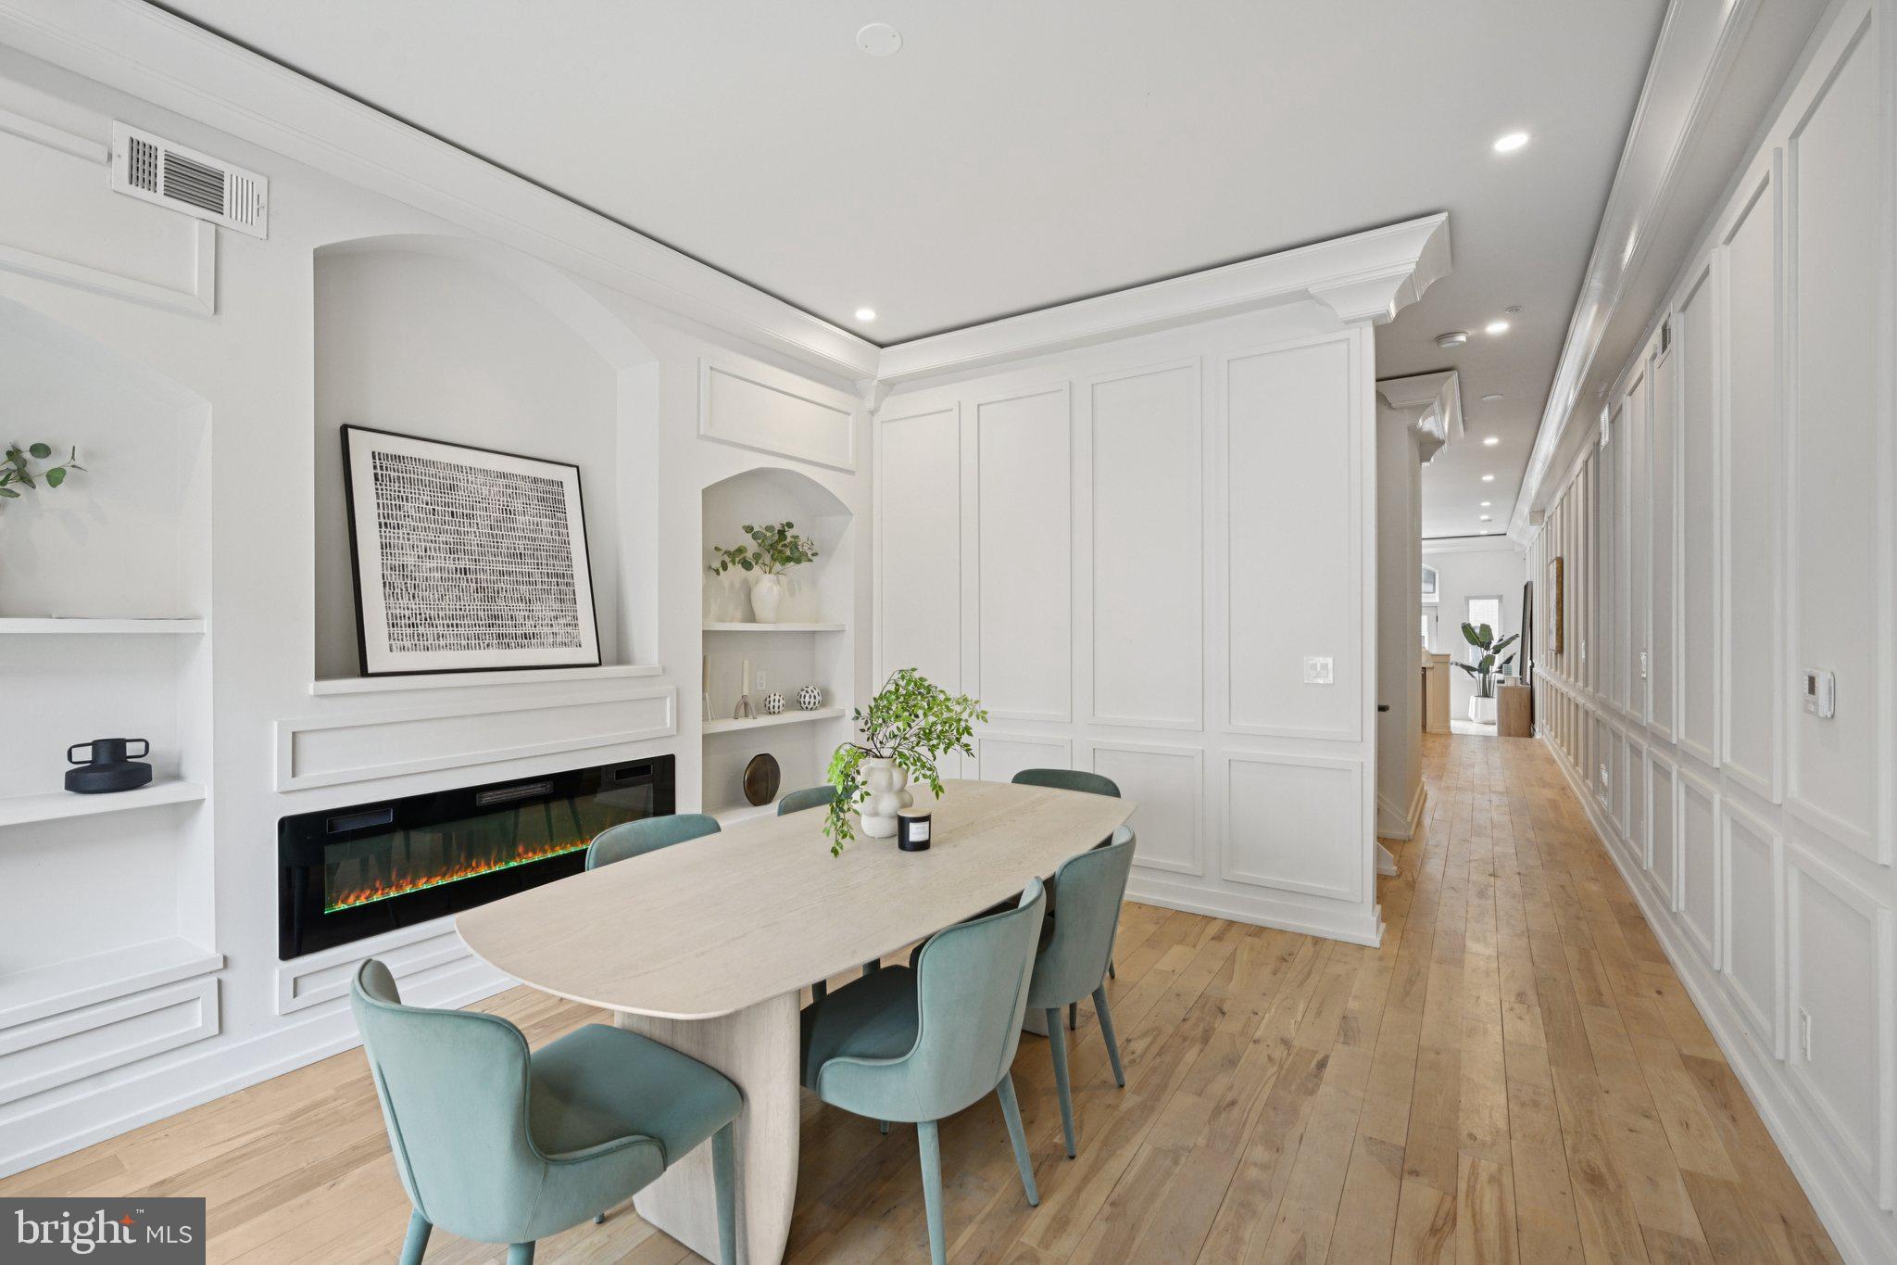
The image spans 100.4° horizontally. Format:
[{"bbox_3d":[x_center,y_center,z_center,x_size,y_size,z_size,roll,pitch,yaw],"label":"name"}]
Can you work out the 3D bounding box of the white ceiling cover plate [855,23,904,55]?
[{"bbox_3d":[-0.193,-1.664,2.221,0.127,0.012,0.127,0,0,0],"label":"white ceiling cover plate"}]

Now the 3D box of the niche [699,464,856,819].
[{"bbox_3d":[-1.059,0.035,4.551,0.359,1.875,1.170,0,0,34],"label":"niche"}]

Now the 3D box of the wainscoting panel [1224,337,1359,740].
[{"bbox_3d":[1.608,-0.443,3.741,0.614,1.878,0.024,0,0,33],"label":"wainscoting panel"}]

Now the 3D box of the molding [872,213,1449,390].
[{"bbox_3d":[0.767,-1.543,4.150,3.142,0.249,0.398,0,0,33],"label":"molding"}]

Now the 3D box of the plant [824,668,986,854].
[{"bbox_3d":[-0.125,0.415,2.700,0.540,0.580,0.520,0,0,0],"label":"plant"}]

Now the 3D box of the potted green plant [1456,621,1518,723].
[{"bbox_3d":[8.153,0.598,11.976,0.820,1.550,0.750,0,0,34],"label":"potted green plant"}]

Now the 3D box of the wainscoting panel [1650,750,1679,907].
[{"bbox_3d":[3.257,0.866,3.599,0.030,0.590,0.664,0,0,34],"label":"wainscoting panel"}]

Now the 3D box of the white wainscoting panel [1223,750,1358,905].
[{"bbox_3d":[1.636,0.918,3.803,0.625,0.644,0.030,0,0,34],"label":"white wainscoting panel"}]

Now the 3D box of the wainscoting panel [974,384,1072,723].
[{"bbox_3d":[0.428,-0.445,4.600,0.643,1.905,0.030,0,0,34],"label":"wainscoting panel"}]

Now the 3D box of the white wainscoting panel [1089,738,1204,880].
[{"bbox_3d":[1.040,0.922,4.201,0.633,0.650,0.030,0,0,34],"label":"white wainscoting panel"}]

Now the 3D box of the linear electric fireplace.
[{"bbox_3d":[-1.769,0.827,3.201,0.100,0.465,1.519,0,0,34],"label":"linear electric fireplace"}]

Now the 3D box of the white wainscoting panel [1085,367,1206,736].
[{"bbox_3d":[1.008,-0.442,4.128,0.622,1.878,0.024,0,0,33],"label":"white wainscoting panel"}]

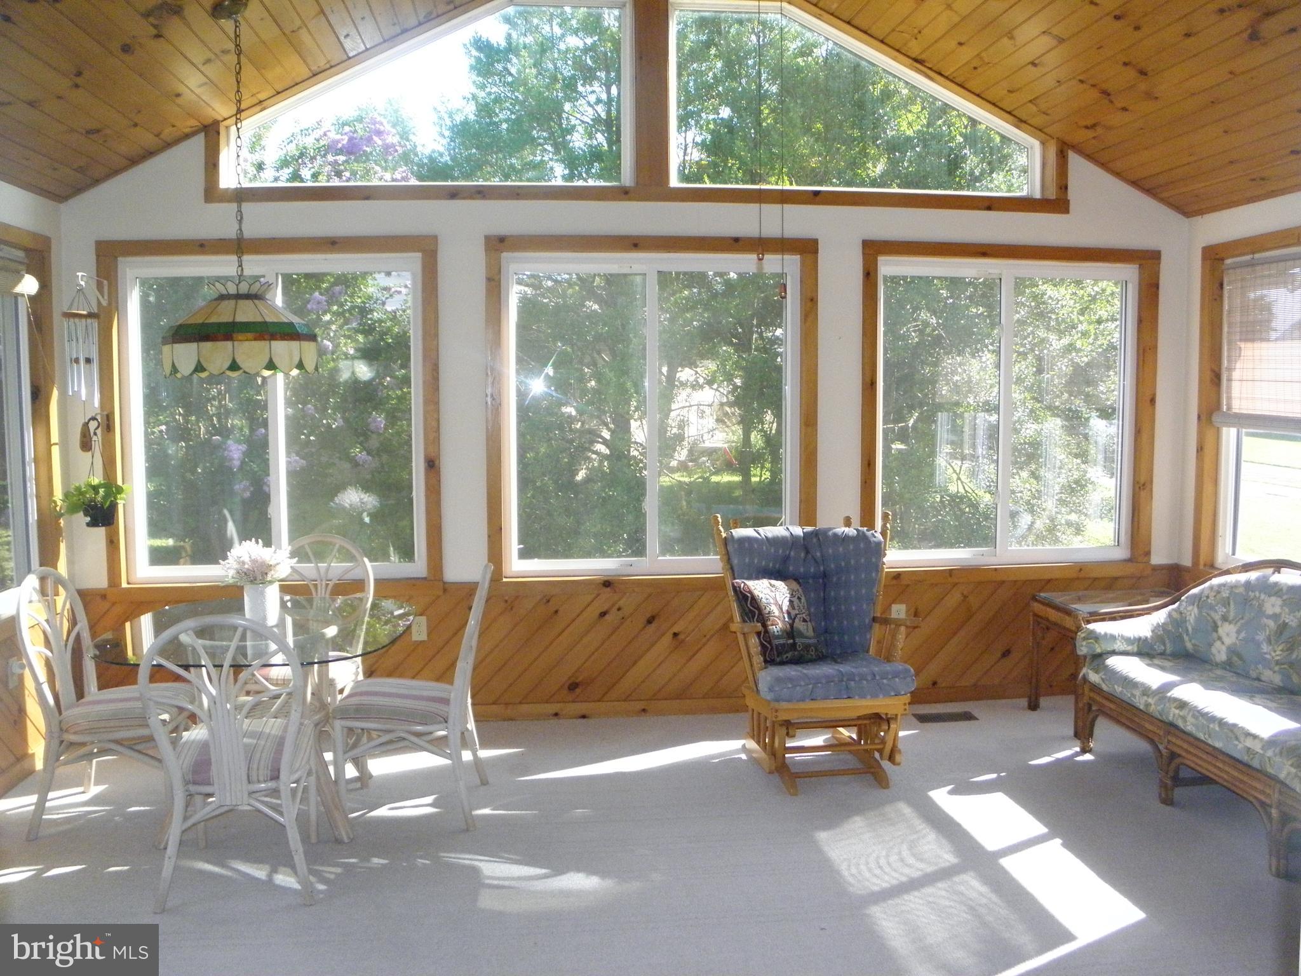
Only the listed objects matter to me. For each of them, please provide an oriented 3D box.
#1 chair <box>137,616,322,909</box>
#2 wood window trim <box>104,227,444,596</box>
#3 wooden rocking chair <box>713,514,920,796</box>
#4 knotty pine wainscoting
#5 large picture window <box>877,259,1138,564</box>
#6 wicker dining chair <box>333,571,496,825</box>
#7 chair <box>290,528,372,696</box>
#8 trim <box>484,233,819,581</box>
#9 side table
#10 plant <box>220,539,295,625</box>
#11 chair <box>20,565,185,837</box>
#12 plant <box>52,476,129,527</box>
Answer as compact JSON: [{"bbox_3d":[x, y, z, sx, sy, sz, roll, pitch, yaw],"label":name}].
[{"bbox_3d":[-1.283,0.799,3.355,0.490,0.920,0.600,-1,4,-10],"label":"chair"},{"bbox_3d":[-1.747,-0.344,4.903,1.520,1.600,0.080,-1,4,-6],"label":"wood window trim"},{"bbox_3d":[0.714,0.643,4.373,0.750,1.030,0.740,-1,5,-9],"label":"wooden rocking chair"},{"bbox_3d":[0.042,0.768,5.145,5.390,0.690,0.040,-1,4,-6],"label":"knotty pine wainscoting"},{"bbox_3d":[1.750,-0.361,5.159,1.340,1.470,0.100,-1,5,-6],"label":"large picture window"},{"bbox_3d":[-0.859,0.742,3.883,0.590,0.930,0.490,-1,5,-5],"label":"wicker dining chair"},{"bbox_3d":[-1.442,0.708,4.491,0.490,0.930,0.600,0,4,0],"label":"chair"},{"bbox_3d":[0.021,-0.375,5.086,1.590,1.630,0.080,-1,4,-6],"label":"trim"},{"bbox_3d":[2.192,0.797,4.850,0.770,0.580,0.530,-1,5,-6],"label":"side table"},{"bbox_3d":[-1.400,0.341,3.792,0.270,0.308,0.260,-1,4,-6],"label":"plant"},{"bbox_3d":[-1.971,0.755,3.924,0.600,0.930,0.490,-1,4,-6],"label":"chair"},{"bbox_3d":[-2.388,0.058,4.496,0.310,0.220,0.260,-1,5,-6],"label":"plant"}]

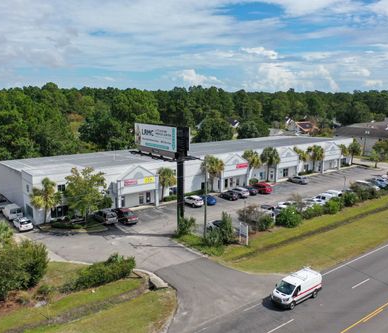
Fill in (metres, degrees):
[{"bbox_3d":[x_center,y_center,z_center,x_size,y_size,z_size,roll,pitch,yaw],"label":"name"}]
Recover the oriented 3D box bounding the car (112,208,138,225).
[{"bbox_3d":[-10.550,7.461,60.275,1.830,1.630,4.600,-7,12,-35],"label":"car"}]

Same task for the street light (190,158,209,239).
[{"bbox_3d":[0.801,4.125,51.192,0.450,11.130,2.800,-8,13,-37],"label":"street light"}]

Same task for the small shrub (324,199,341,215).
[{"bbox_3d":[22.298,6.428,63.177,2.400,2.200,2.300,-8,13,-37],"label":"small shrub"}]

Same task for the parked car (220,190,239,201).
[{"bbox_3d":[6.509,5.252,73.671,1.780,1.420,4.550,-7,12,-35],"label":"parked car"}]

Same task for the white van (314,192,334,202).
[{"bbox_3d":[23.144,5.836,68.649,1.930,1.800,4.900,-7,12,-37],"label":"white van"}]

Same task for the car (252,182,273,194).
[{"bbox_3d":[12.926,4.251,76.866,1.850,1.600,4.600,-8,13,-37],"label":"car"}]

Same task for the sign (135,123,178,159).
[{"bbox_3d":[-5.310,-3.861,54.397,0.700,4.000,11.000,-7,12,-36],"label":"sign"}]

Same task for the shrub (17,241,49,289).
[{"bbox_3d":[-16.323,9.788,39.121,3.300,4.500,3.500,0,10,0],"label":"shrub"}]

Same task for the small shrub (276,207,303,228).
[{"bbox_3d":[13.993,7.355,56.872,3.750,2.810,3.370,-8,13,-37],"label":"small shrub"}]

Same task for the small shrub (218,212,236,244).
[{"bbox_3d":[4.314,8.040,50.816,2.200,3.500,2.200,1,10,5],"label":"small shrub"}]

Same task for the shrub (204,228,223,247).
[{"bbox_3d":[2.475,9.048,49.412,2.300,2.200,2.200,0,10,0],"label":"shrub"}]

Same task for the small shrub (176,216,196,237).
[{"bbox_3d":[-1.273,8.167,53.310,2.500,2.300,2.300,0,10,0],"label":"small shrub"}]

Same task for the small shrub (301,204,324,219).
[{"bbox_3d":[18.792,7.029,61.598,3.700,1.770,2.780,-8,13,-37],"label":"small shrub"}]

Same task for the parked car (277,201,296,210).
[{"bbox_3d":[15.415,6.726,63.500,1.820,1.500,4.600,-8,13,-37],"label":"parked car"}]

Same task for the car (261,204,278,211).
[{"bbox_3d":[12.664,7.088,61.937,1.850,1.500,4.600,-8,13,-36],"label":"car"}]

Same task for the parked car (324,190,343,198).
[{"bbox_3d":[25.102,5.559,69.879,1.900,1.700,4.700,-8,13,-37],"label":"parked car"}]

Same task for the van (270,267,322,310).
[{"bbox_3d":[9.438,11.150,35.933,5.450,2.250,2.030,-7,12,-37],"label":"van"}]

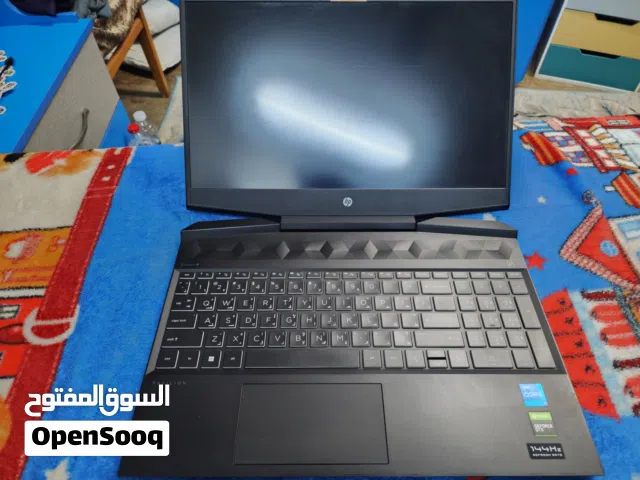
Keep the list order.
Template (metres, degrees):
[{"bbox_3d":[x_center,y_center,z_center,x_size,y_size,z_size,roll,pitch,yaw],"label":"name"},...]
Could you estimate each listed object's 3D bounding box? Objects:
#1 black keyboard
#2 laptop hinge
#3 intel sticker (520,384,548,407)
[{"bbox_3d":[0.031,0.072,0.398,0.345,0.005,0.103,0,50,0],"label":"black keyboard"},{"bbox_3d":[0.031,-0.019,0.466,0.147,0.014,0.016,0,50,0],"label":"laptop hinge"},{"bbox_3d":[0.176,0.128,0.350,0.018,0.001,0.018,0,50,0],"label":"intel sticker"}]

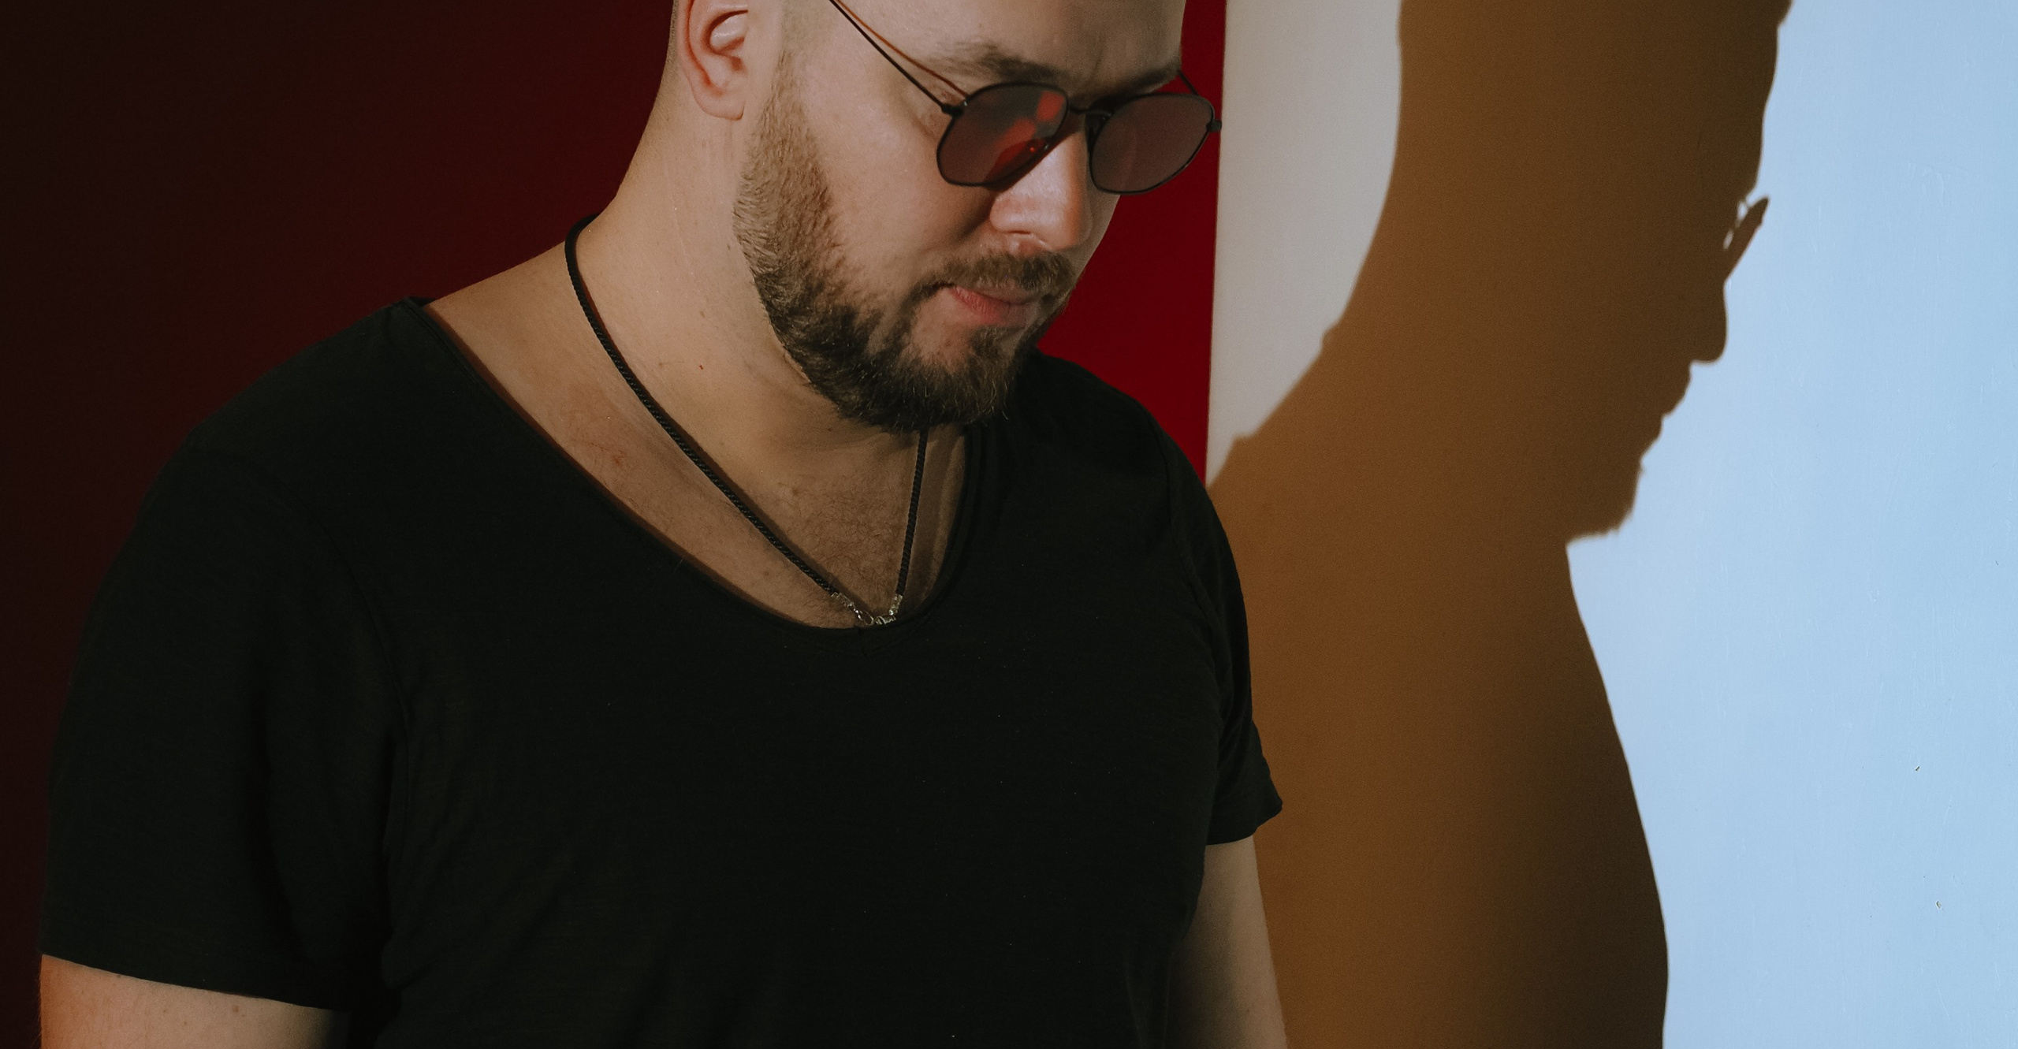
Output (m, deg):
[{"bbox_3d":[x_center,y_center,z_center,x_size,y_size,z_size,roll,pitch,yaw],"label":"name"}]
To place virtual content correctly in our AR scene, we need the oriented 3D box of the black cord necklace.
[{"bbox_3d":[-0.084,-0.041,2.200,0.145,0.150,0.145,0,3,-33],"label":"black cord necklace"}]

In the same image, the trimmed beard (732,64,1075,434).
[{"bbox_3d":[-0.024,-0.101,2.150,0.138,0.113,0.102,-1,21,-44],"label":"trimmed beard"}]

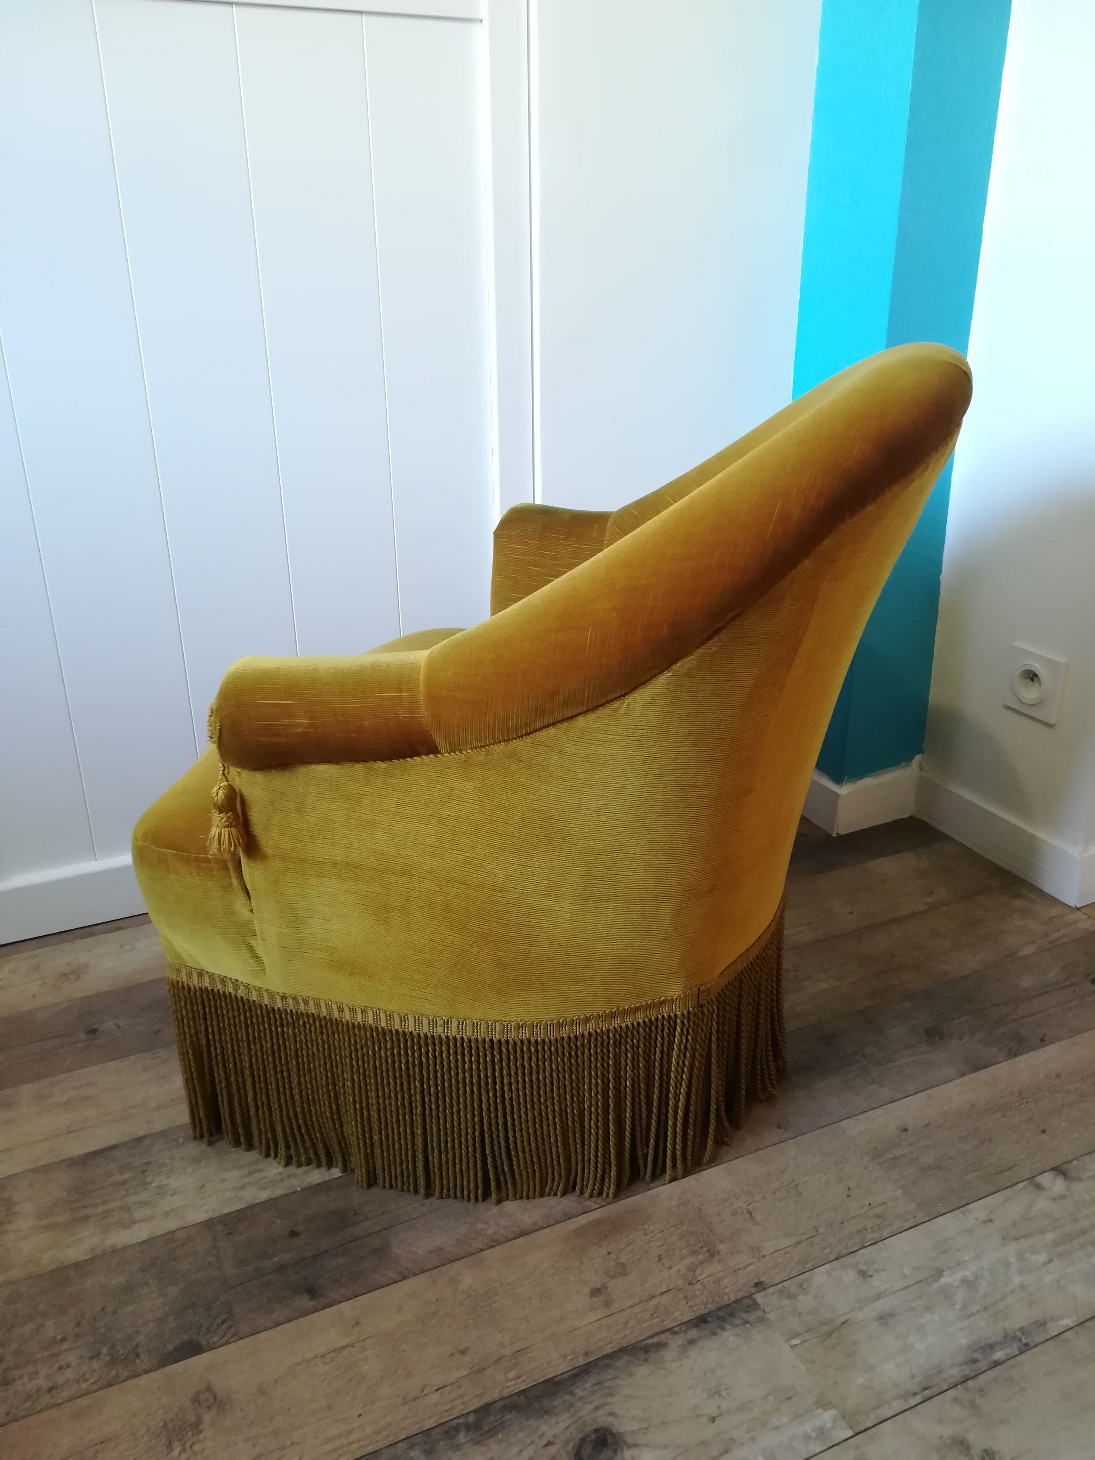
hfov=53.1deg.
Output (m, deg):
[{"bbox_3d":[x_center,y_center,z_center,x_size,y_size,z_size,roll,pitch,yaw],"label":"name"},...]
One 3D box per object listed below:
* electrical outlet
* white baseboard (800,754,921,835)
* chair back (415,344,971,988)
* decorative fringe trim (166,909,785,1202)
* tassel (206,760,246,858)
[{"bbox_3d":[0.618,-0.058,1.390,0.011,0.081,0.081,-10,24,-22],"label":"electrical outlet"},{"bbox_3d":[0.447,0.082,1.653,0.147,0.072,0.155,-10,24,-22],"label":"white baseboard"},{"bbox_3d":[0.161,-0.089,0.989,0.380,0.492,0.640,6,23,15],"label":"chair back"},{"bbox_3d":[-0.019,0.214,1.173,0.565,0.195,0.560,6,23,15],"label":"decorative fringe trim"},{"bbox_3d":[-0.253,0.062,0.867,0.031,0.077,0.031,6,23,15],"label":"tassel"}]

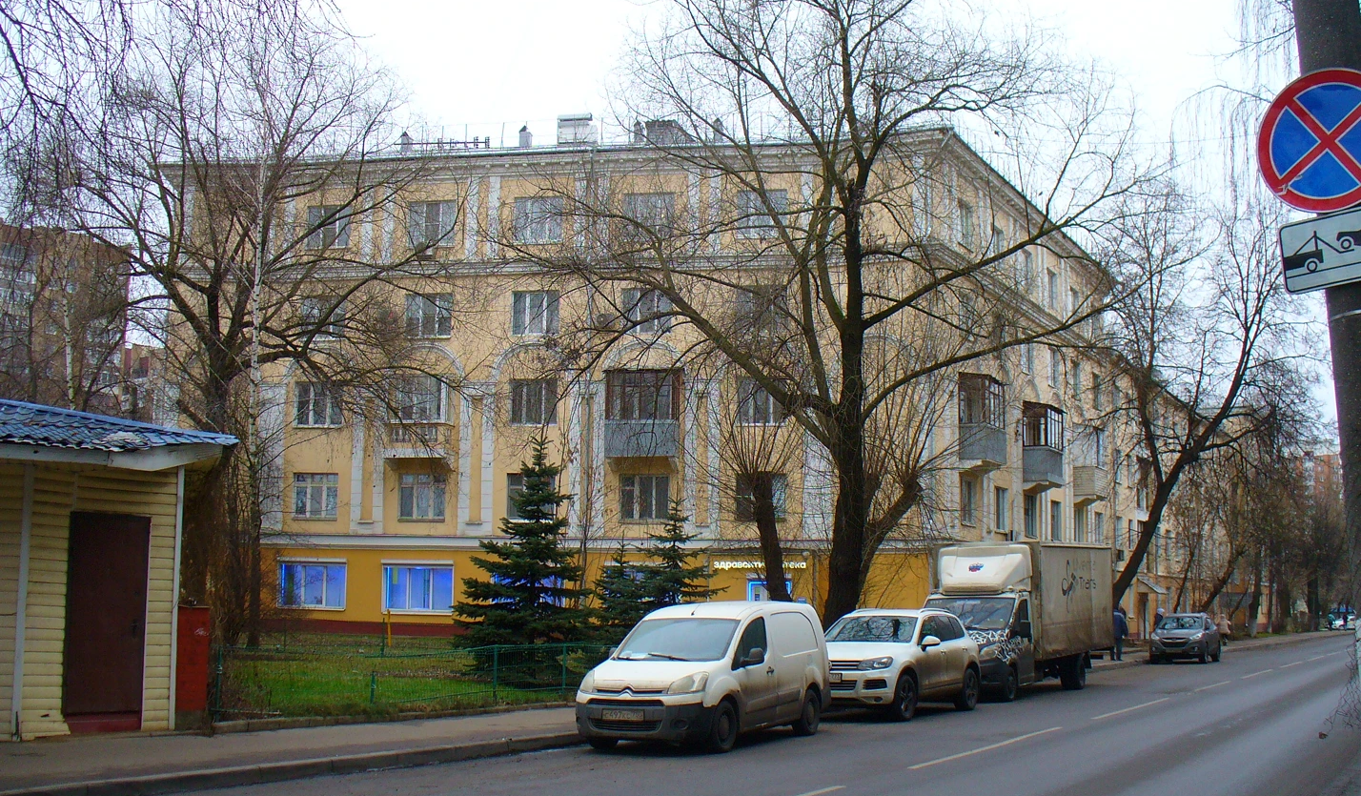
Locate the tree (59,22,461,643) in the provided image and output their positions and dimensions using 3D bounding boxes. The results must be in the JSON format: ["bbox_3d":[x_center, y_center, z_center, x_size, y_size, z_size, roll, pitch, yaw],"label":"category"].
[{"bbox_3d":[-12.353,-2.189,43.180,11.600,18.760,10.500,3,-8,-16],"label":"tree"}]

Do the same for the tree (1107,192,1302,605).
[{"bbox_3d":[20.774,0.693,58.008,8.100,18.430,7.800,-2,-8,20],"label":"tree"}]

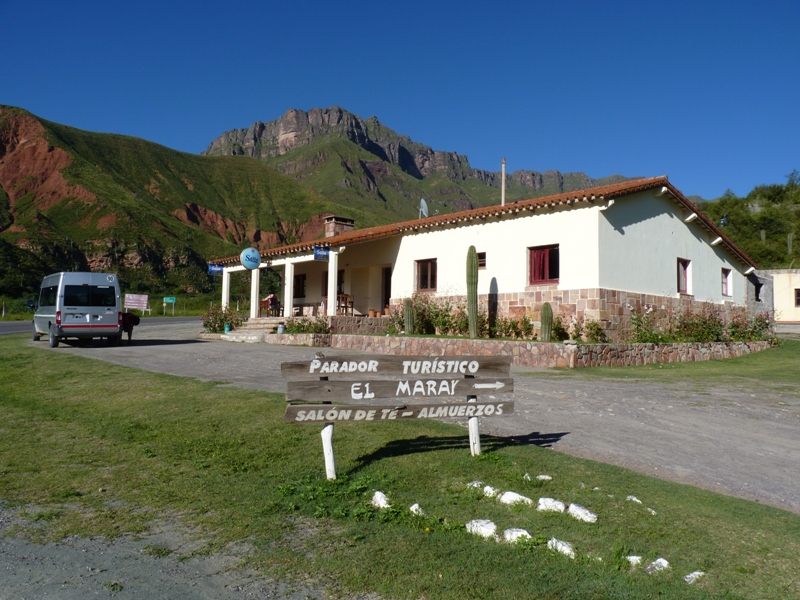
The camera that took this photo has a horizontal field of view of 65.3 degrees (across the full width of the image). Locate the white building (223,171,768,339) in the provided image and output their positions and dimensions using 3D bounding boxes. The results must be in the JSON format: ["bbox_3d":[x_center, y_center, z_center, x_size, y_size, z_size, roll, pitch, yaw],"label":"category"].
[{"bbox_3d":[3.233,-0.888,27.044,16.104,5.410,17.811,4,-5,-44],"label":"white building"}]

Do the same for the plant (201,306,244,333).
[{"bbox_3d":[-7.493,0.817,26.355,1.200,1.120,1.800,4,-5,-44],"label":"plant"}]

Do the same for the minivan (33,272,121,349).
[{"bbox_3d":[-11.844,0.406,22.768,2.020,2.430,5.500,3,-3,-37],"label":"minivan"}]

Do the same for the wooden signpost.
[{"bbox_3d":[0.035,1.075,5.800,2.230,1.070,0.150,2,-4,-17],"label":"wooden signpost"}]

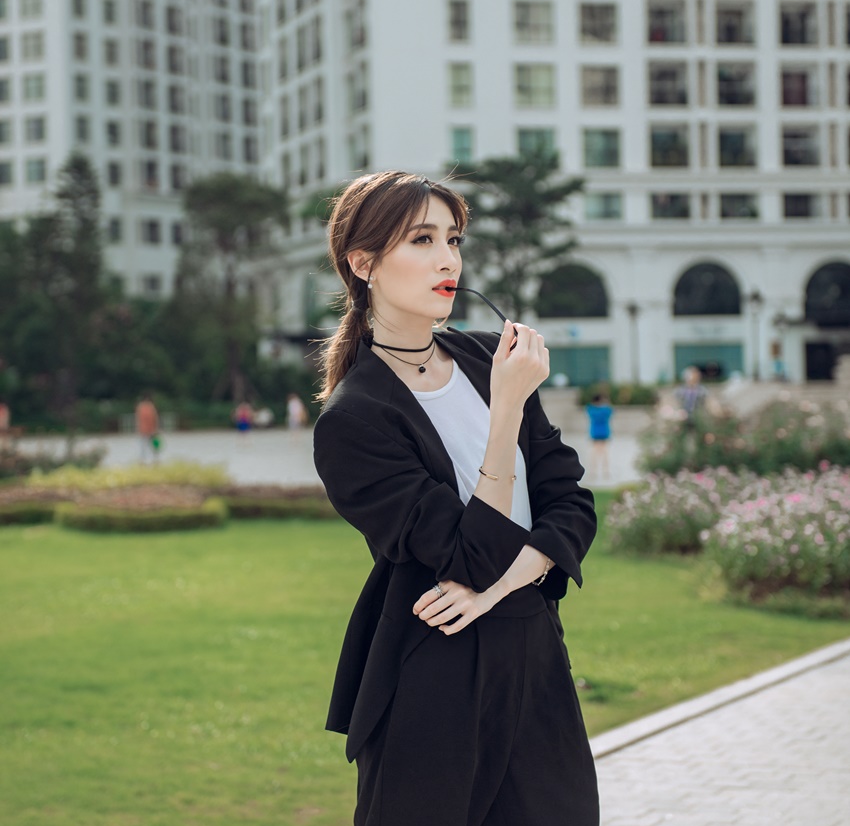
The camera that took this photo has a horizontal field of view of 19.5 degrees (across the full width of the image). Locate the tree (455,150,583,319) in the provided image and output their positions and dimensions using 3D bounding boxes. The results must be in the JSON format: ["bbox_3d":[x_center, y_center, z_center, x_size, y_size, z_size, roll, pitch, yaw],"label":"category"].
[{"bbox_3d":[3.705,-5.784,102.000,5.640,10.050,5.350,-1,0,0],"label":"tree"}]

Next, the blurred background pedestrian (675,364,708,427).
[{"bbox_3d":[4.233,0.128,39.500,0.520,1.730,0.360,-1,0,-27],"label":"blurred background pedestrian"}]

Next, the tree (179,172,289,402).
[{"bbox_3d":[-8.502,-5.261,110.000,4.880,10.830,4.790,-1,0,0],"label":"tree"}]

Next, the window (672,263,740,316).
[{"bbox_3d":[13.975,-6.131,123.000,3.450,2.700,0.350,-1,0,-13],"label":"window"}]

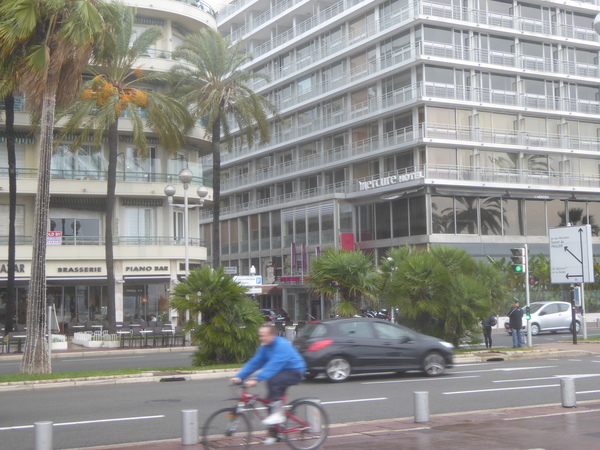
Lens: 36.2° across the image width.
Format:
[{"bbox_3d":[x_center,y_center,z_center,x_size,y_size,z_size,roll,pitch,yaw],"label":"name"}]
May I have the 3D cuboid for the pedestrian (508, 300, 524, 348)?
[{"bbox_3d":[7.725,3.552,32.862,0.550,1.690,0.380,-1,-4,0],"label":"pedestrian"}]

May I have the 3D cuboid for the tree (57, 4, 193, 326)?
[{"bbox_3d":[-8.264,-2.508,43.920,6.300,16.125,6.000,0,-4,-11],"label":"tree"}]

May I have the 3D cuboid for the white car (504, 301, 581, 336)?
[{"bbox_3d":[10.863,4.152,41.054,3.450,1.465,1.650,1,-5,-25],"label":"white car"}]

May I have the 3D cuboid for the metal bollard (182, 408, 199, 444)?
[{"bbox_3d":[-1.507,2.775,12.618,0.215,0.475,0.215,-1,-4,-7],"label":"metal bollard"}]

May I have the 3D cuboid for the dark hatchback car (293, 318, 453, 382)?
[{"bbox_3d":[1.942,3.191,23.922,4.280,1.490,1.810,0,-5,-21],"label":"dark hatchback car"}]

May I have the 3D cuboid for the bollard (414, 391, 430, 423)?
[{"bbox_3d":[1.962,2.923,14.790,0.235,0.480,0.235,-1,-4,0],"label":"bollard"}]

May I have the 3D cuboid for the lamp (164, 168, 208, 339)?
[{"bbox_3d":[-4.384,1.243,35.856,1.870,6.950,0.550,1,-5,-26],"label":"lamp"}]

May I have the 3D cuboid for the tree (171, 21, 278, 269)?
[{"bbox_3d":[-3.806,-2.153,46.601,5.400,15.628,5.200,-1,-4,-5],"label":"tree"}]

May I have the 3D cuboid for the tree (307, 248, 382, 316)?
[{"bbox_3d":[1.395,2.563,30.435,2.450,3.507,2.400,-1,-4,3],"label":"tree"}]

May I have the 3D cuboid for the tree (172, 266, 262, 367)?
[{"bbox_3d":[-2.350,2.581,26.304,2.650,2.820,2.650,-1,-4,0],"label":"tree"}]

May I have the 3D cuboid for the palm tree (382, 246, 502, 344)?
[{"bbox_3d":[4.938,2.546,32.241,4.150,3.659,3.800,-2,-4,9],"label":"palm tree"}]

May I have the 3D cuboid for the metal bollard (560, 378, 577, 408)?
[{"bbox_3d":[4.717,2.954,16.112,0.235,0.485,0.235,1,-5,-26],"label":"metal bollard"}]

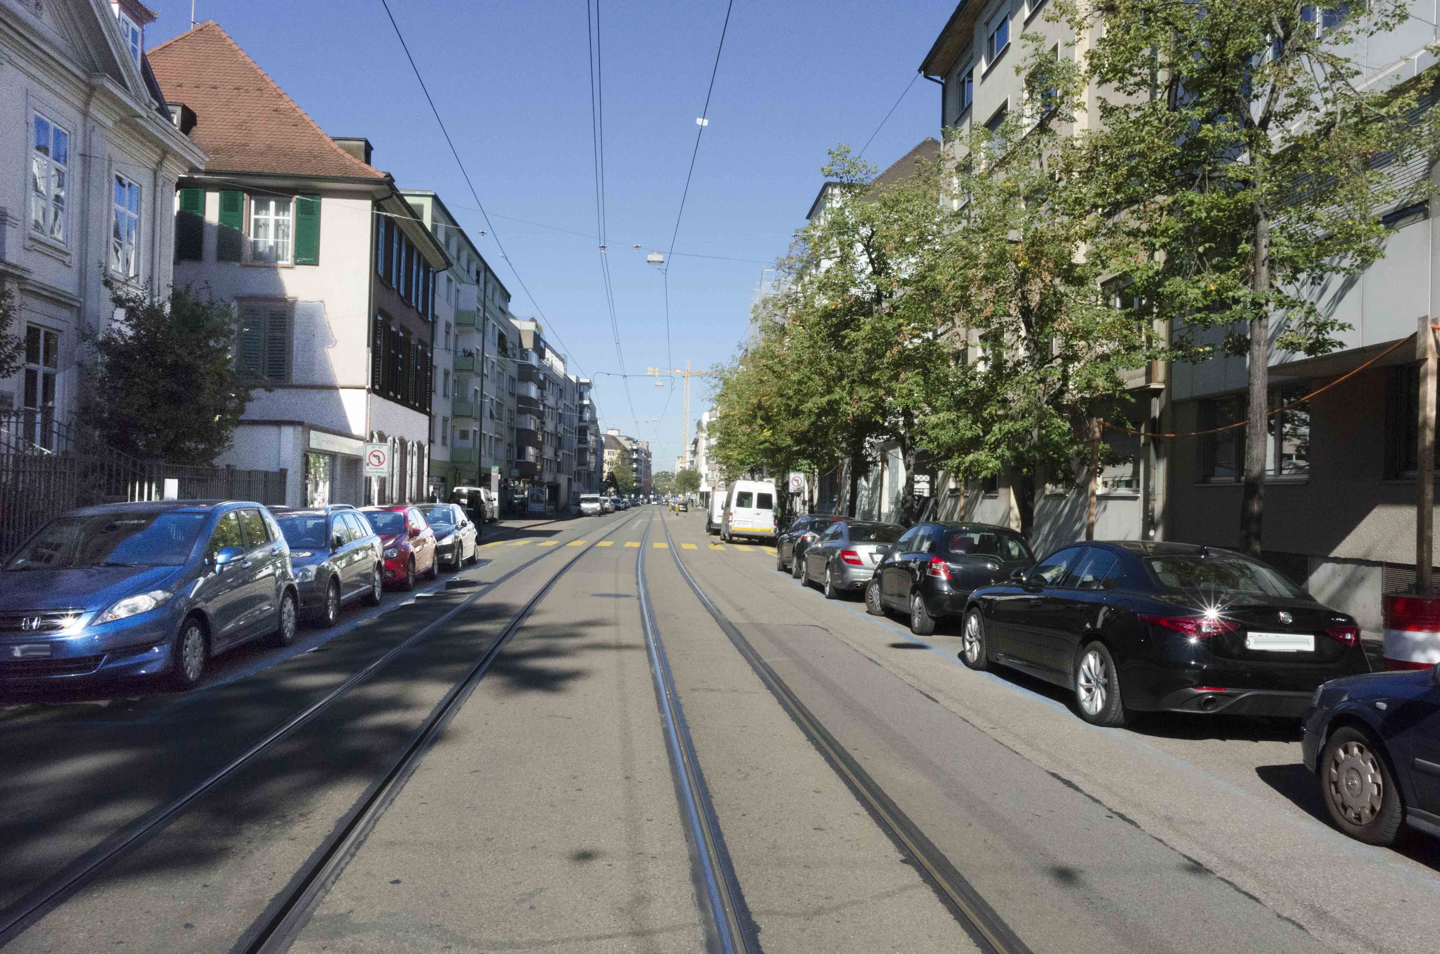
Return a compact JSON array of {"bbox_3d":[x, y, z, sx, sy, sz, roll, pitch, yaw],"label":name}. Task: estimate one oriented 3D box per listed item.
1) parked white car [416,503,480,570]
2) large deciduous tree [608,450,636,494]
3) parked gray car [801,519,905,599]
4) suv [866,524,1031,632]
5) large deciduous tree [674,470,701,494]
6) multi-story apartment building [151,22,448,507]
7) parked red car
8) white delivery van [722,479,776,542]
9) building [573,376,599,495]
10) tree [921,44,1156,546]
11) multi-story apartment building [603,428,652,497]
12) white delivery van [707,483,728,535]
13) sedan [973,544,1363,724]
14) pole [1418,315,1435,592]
[{"bbox_3d":[-6.600,1.336,25.800,1.730,1.460,4.000,1,-1,-4],"label":"parked white car"},{"bbox_3d":[-15.866,0.171,179.912,4.600,9.219,4.600,1,-1,-5],"label":"large deciduous tree"},{"bbox_3d":[2.630,1.467,20.550,1.780,1.420,4.580,1,-1,-5],"label":"parked gray car"},{"bbox_3d":[3.400,1.372,16.218,1.700,1.520,3.800,1,-1,-5],"label":"suv"},{"bbox_3d":[-4.655,1.719,159.944,3.900,5.856,3.900,1,-1,-5],"label":"large deciduous tree"},{"bbox_3d":[-15.900,-6.143,36.400,12.200,16.400,11.200,1,-1,-5],"label":"multi-story apartment building"},{"bbox_3d":[-6.359,1.245,20.862,1.740,1.470,4.100,1,-1,-5],"label":"parked red car"},{"bbox_3d":[1.220,1.494,47.700,1.950,2.570,5.500,1,-1,-3],"label":"white delivery van"},{"bbox_3d":[-23.827,-4.230,153.525,13.000,16.591,26.000,1,-1,-5],"label":"building"},{"bbox_3d":[5.000,-2.425,17.600,4.000,9.000,4.000,1,-1,-5],"label":"tree"},{"bbox_3d":[-29.000,-2.912,350.000,16.000,23.000,26.000,1,-1,-3],"label":"multi-story apartment building"},{"bbox_3d":[0.540,1.850,57.900,2.000,2.220,5.200,1,-1,-3],"label":"white delivery van"},{"bbox_3d":[3.747,1.297,10.238,1.860,1.436,4.640,1,-1,-5],"label":"sedan"},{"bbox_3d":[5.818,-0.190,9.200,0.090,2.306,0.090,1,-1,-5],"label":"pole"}]

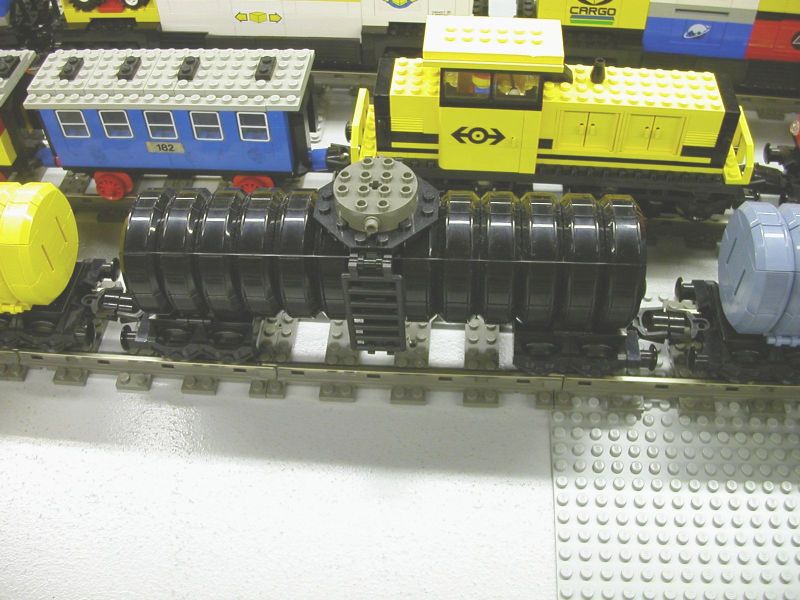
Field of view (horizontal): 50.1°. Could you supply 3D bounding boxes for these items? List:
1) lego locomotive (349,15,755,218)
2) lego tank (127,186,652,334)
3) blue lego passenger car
[{"bbox_3d":[0.075,-0.093,0.434,0.201,0.095,0.048,3,50,5],"label":"lego locomotive"},{"bbox_3d":[-0.006,-0.019,0.360,0.208,0.053,0.053,2,50,4],"label":"lego tank"},{"bbox_3d":[-0.118,-0.096,0.462,0.144,0.075,0.048,3,50,5],"label":"blue lego passenger car"}]

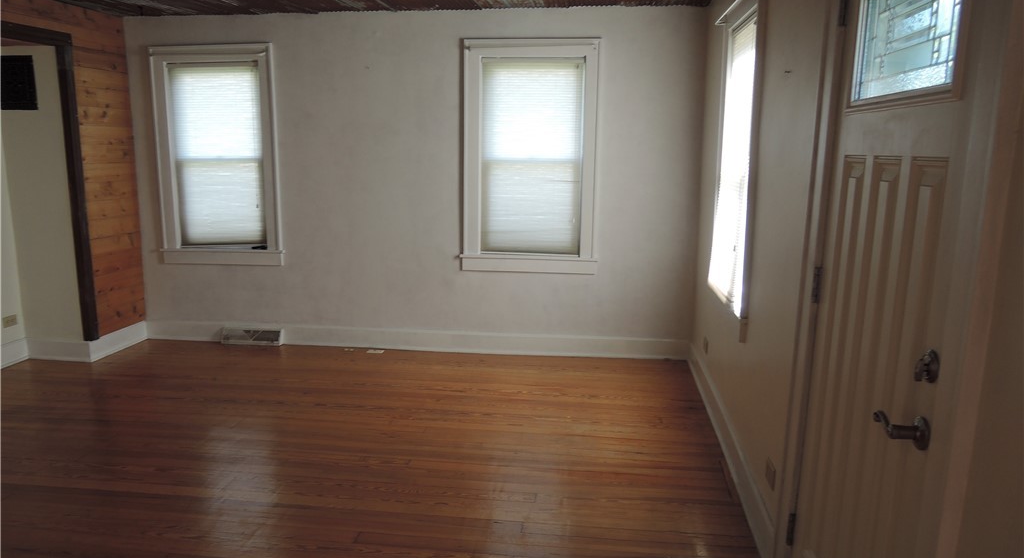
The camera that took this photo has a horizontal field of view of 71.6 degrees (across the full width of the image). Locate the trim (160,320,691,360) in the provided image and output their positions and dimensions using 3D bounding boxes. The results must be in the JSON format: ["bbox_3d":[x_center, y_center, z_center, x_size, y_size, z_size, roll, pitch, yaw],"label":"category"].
[{"bbox_3d":[-0.747,0.430,5.045,3.918,0.140,0.030,2,11,6],"label":"trim"}]

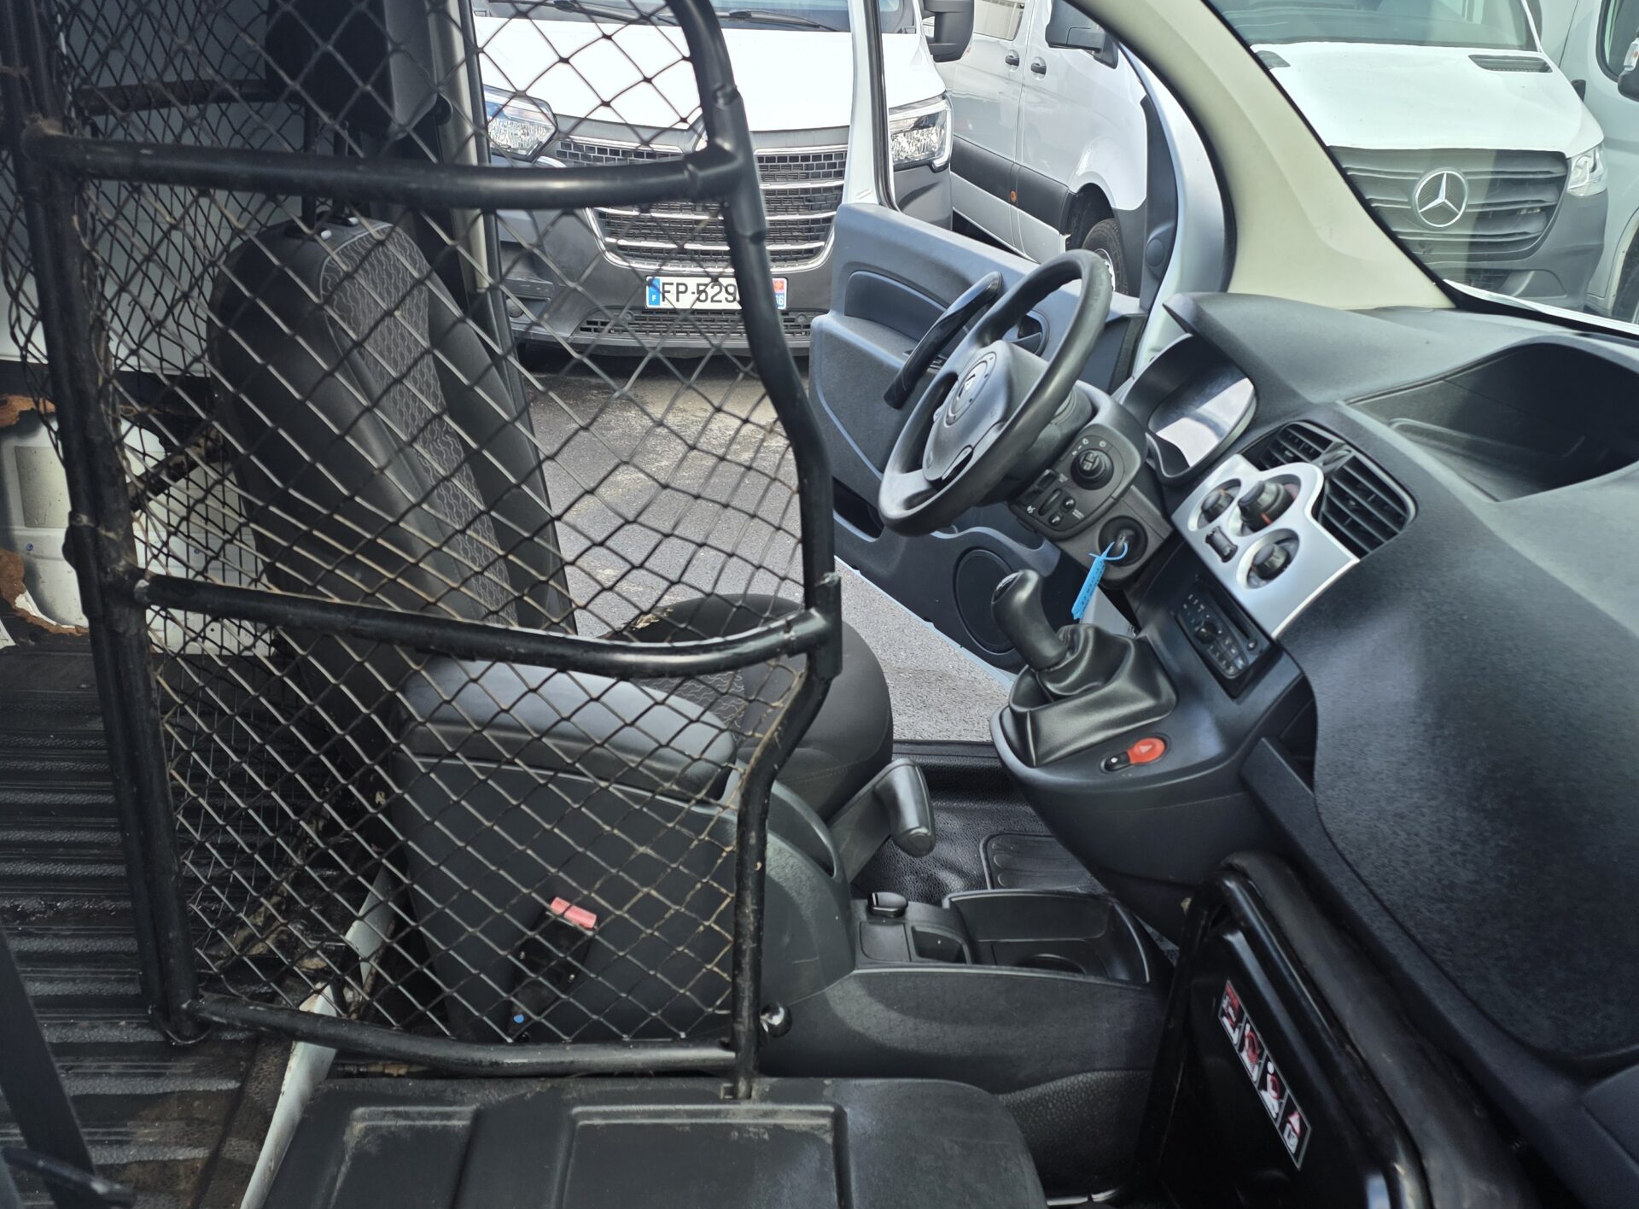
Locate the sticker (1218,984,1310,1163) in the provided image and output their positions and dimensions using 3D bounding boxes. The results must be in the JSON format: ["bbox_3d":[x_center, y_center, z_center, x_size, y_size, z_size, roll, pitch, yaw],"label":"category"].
[{"bbox_3d":[0.328,0.344,1.076,0.004,0.035,0.177,5,18,-5],"label":"sticker"}]

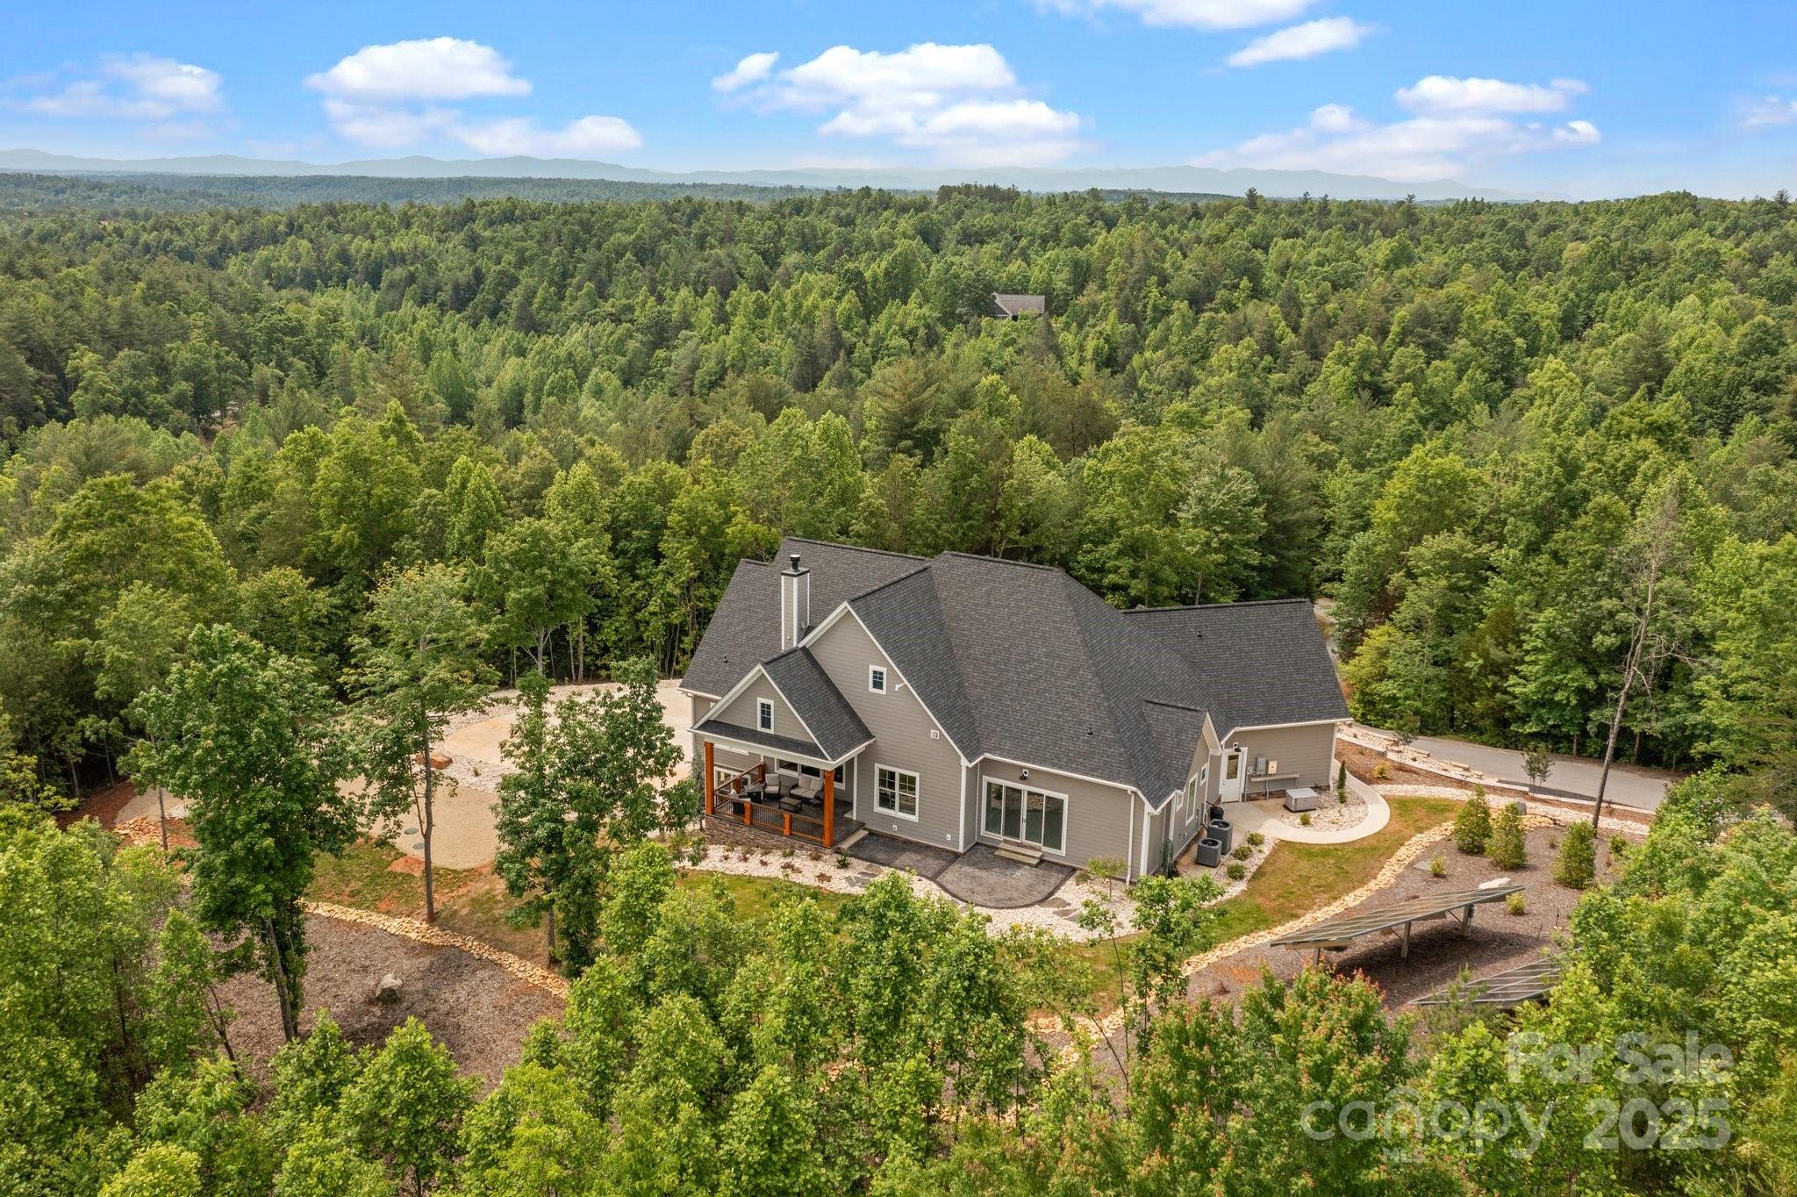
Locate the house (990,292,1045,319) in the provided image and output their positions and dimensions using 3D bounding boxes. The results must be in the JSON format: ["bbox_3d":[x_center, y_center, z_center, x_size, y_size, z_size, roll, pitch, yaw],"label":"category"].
[{"bbox_3d":[32.308,-79.192,380.506,17.000,8.000,12.000,1,16,0],"label":"house"}]

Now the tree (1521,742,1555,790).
[{"bbox_3d":[29.167,7.637,63.725,1.527,2.118,1.478,1,16,0],"label":"tree"}]

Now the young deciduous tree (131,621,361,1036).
[{"bbox_3d":[-20.362,7.530,43.346,6.993,13.691,6.599,1,16,0],"label":"young deciduous tree"}]

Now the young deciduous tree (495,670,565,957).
[{"bbox_3d":[-12.583,7.663,47.706,2.659,10.638,2.659,1,16,0],"label":"young deciduous tree"}]

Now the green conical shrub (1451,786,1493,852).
[{"bbox_3d":[23.710,9.071,57.762,1.576,2.709,1.576,1,16,0],"label":"green conical shrub"}]

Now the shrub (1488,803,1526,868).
[{"bbox_3d":[24.622,9.540,56.525,1.576,2.512,1.576,1,16,0],"label":"shrub"}]

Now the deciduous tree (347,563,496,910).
[{"bbox_3d":[-17.077,5.450,49.765,5.417,13.445,5.319,1,16,0],"label":"deciduous tree"}]

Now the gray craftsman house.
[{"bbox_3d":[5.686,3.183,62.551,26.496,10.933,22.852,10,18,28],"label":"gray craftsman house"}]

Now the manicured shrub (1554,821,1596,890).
[{"bbox_3d":[26.493,10.020,54.758,1.674,2.610,1.674,1,16,0],"label":"manicured shrub"}]

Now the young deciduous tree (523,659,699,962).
[{"bbox_3d":[-9.693,7.612,46.942,6.008,11.229,5.319,1,16,0],"label":"young deciduous tree"}]

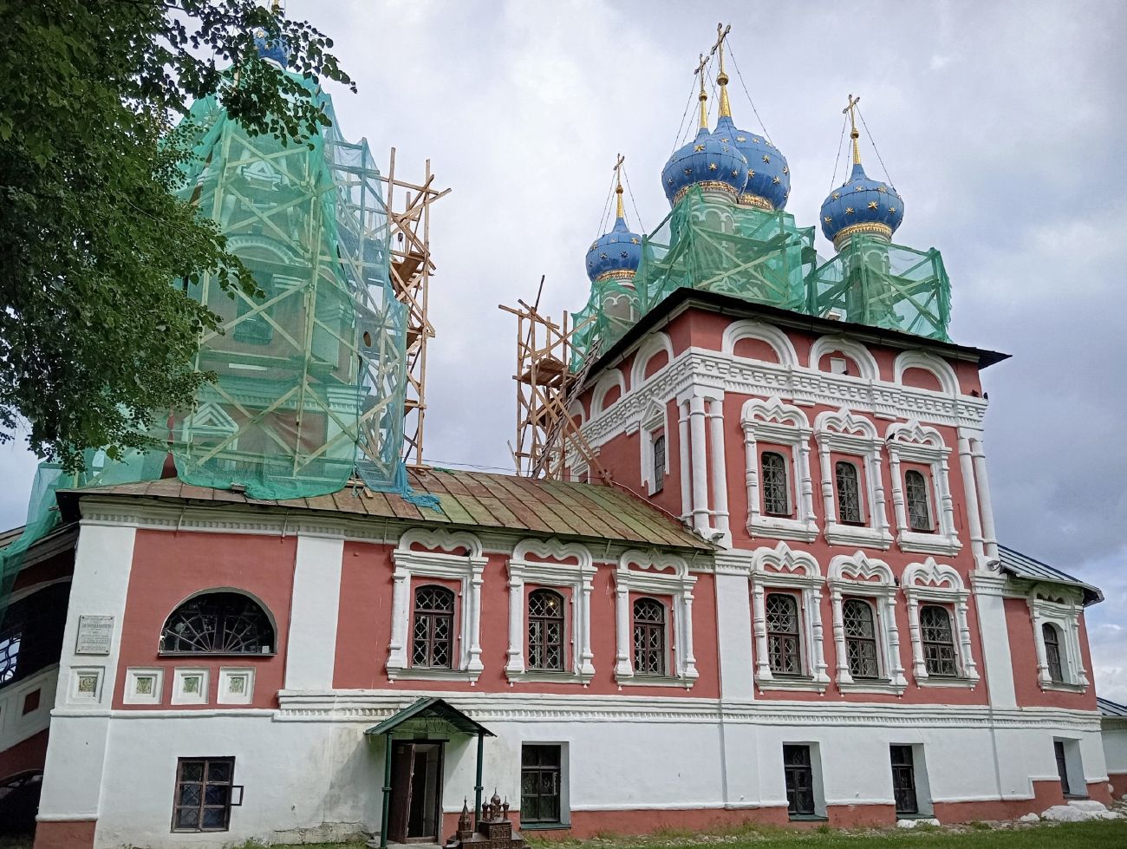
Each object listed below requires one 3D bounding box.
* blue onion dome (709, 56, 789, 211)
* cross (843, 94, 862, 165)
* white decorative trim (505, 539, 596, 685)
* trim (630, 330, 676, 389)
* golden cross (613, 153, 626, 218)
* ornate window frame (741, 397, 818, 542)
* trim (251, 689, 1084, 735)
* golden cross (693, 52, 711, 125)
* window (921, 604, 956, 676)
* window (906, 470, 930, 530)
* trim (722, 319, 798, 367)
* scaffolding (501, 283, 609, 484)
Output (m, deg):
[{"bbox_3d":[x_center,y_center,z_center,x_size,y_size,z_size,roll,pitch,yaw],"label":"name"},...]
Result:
[{"bbox_3d":[6.418,-11.407,35.816,4.740,6.500,4.740,7,-19,-20],"label":"blue onion dome"},{"bbox_3d":[10.668,-10.850,33.549,0.283,3.080,0.889,8,-20,-22],"label":"cross"},{"bbox_3d":[-0.275,4.353,21.451,2.323,3.454,0.384,8,-20,-22],"label":"white decorative trim"},{"bbox_3d":[2.599,-2.149,27.563,0.323,1.374,2.788,8,-20,-22],"label":"trim"},{"bbox_3d":[2.288,-9.715,37.145,0.320,3.010,0.960,7,-19,-20],"label":"golden cross"},{"bbox_3d":[5.529,1.086,23.281,2.181,3.883,0.320,8,-20,-21],"label":"ornate window frame"},{"bbox_3d":[5.046,7.217,22.819,23.836,0.687,0.424,8,-20,-22],"label":"trim"},{"bbox_3d":[4.443,-10.677,29.162,0.320,2.880,1.000,8,-20,-21],"label":"golden cross"},{"bbox_3d":[10.795,6.154,26.082,1.161,1.990,0.283,8,-20,-22],"label":"window"},{"bbox_3d":[9.737,2.079,25.093,0.680,1.684,0.200,8,-20,-21],"label":"window"},{"bbox_3d":[5.583,-2.369,26.115,2.500,1.190,0.330,7,-19,-20],"label":"trim"},{"bbox_3d":[-0.405,-1.027,29.610,2.900,6.500,2.300,7,-19,-20],"label":"scaffolding"}]

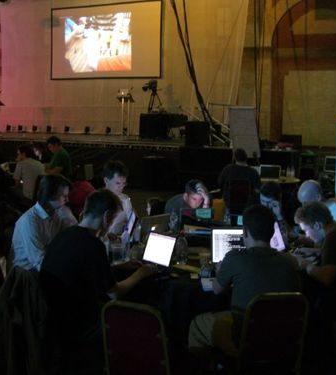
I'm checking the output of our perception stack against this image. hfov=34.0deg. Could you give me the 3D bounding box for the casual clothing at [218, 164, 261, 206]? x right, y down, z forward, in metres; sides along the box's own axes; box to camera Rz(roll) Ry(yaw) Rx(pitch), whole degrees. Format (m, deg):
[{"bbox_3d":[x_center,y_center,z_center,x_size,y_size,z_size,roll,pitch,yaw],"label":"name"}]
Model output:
[{"bbox_3d":[0.996,-0.019,7.650,0.550,0.620,0.360,2,7,6],"label":"casual clothing"}]

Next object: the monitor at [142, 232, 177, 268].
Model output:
[{"bbox_3d":[-0.054,0.421,3.730,0.270,0.215,0.030,9,-9,43],"label":"monitor"}]

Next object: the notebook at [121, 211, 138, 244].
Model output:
[{"bbox_3d":[-0.408,0.303,4.690,0.240,0.200,0.310,-1,9,-12],"label":"notebook"}]

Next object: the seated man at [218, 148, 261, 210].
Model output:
[{"bbox_3d":[0.924,0.138,7.265,0.520,1.300,0.750,2,8,6],"label":"seated man"}]

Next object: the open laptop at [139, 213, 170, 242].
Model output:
[{"bbox_3d":[-0.110,0.330,4.390,0.315,0.218,0.030,-7,24,-42],"label":"open laptop"}]

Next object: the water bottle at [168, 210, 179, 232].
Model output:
[{"bbox_3d":[0.050,0.292,4.834,0.066,0.205,0.066,1,8,0],"label":"water bottle"}]

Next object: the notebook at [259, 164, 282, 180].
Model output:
[{"bbox_3d":[1.587,-0.241,8.500,0.340,0.230,0.290,2,8,10],"label":"notebook"}]

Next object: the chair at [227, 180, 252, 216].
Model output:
[{"bbox_3d":[1.016,0.314,7.800,0.410,0.890,0.500,2,7,7],"label":"chair"}]

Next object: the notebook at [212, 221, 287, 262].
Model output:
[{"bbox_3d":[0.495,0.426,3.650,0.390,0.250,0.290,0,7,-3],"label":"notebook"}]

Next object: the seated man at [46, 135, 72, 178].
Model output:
[{"bbox_3d":[-1.895,-0.195,9.500,0.700,1.320,0.520,0,7,-9],"label":"seated man"}]

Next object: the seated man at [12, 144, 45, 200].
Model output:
[{"bbox_3d":[-2.122,0.065,8.363,0.500,1.280,0.720,-5,9,-45],"label":"seated man"}]

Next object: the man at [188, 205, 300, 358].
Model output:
[{"bbox_3d":[0.434,0.722,3.298,0.580,1.260,0.800,-1,7,-17],"label":"man"}]

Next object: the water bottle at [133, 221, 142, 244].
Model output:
[{"bbox_3d":[-0.246,0.348,4.427,0.066,0.200,0.066,1,8,0],"label":"water bottle"}]

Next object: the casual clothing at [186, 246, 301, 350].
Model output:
[{"bbox_3d":[0.480,0.681,3.400,0.600,0.660,0.500,0,8,-7],"label":"casual clothing"}]

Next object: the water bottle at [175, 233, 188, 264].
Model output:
[{"bbox_3d":[0.098,0.428,3.900,0.085,0.240,0.085,1,6,0],"label":"water bottle"}]

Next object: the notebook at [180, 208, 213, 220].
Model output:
[{"bbox_3d":[0.260,0.283,4.920,0.320,0.210,0.290,0,7,-6],"label":"notebook"}]

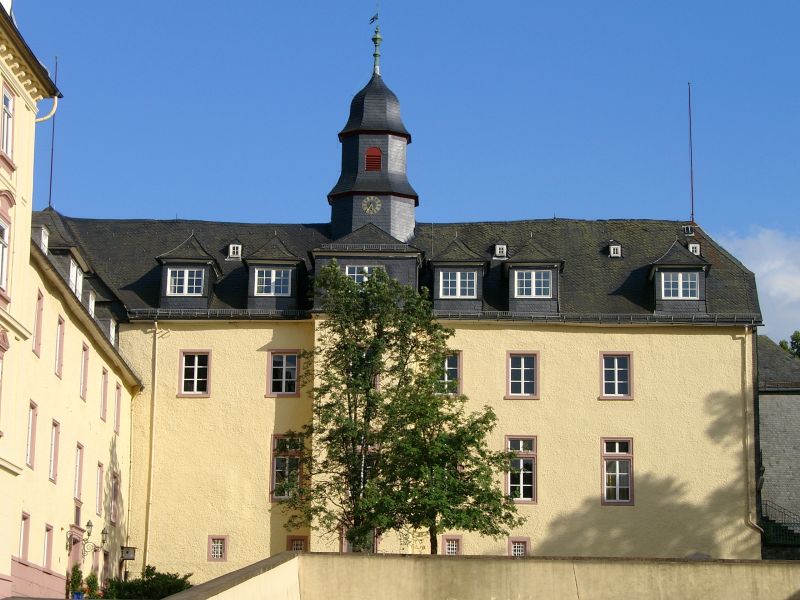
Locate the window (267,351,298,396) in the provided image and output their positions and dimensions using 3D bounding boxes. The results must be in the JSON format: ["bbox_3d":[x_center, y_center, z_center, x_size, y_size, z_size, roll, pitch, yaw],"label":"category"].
[{"bbox_3d":[-4.750,3.026,73.403,1.330,2.000,0.200,0,-13,1],"label":"window"}]

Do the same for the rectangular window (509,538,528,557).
[{"bbox_3d":[4.737,9.979,71.674,0.800,1.000,0.200,0,-13,1],"label":"rectangular window"}]

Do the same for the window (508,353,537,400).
[{"bbox_3d":[5.213,3.223,76.355,1.407,2.085,0.250,0,-13,2],"label":"window"}]

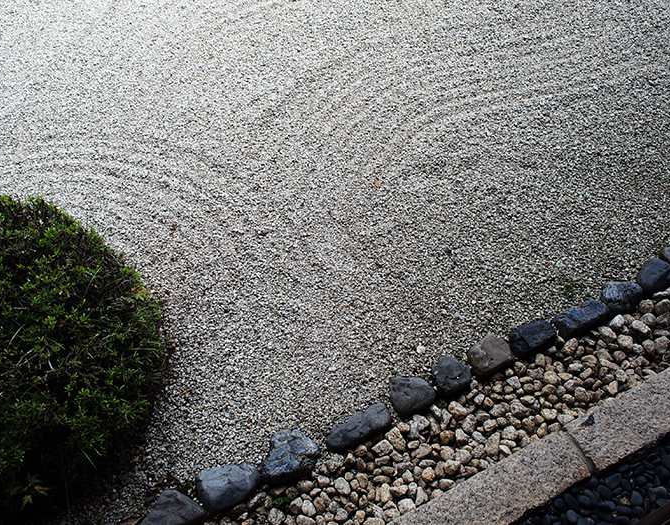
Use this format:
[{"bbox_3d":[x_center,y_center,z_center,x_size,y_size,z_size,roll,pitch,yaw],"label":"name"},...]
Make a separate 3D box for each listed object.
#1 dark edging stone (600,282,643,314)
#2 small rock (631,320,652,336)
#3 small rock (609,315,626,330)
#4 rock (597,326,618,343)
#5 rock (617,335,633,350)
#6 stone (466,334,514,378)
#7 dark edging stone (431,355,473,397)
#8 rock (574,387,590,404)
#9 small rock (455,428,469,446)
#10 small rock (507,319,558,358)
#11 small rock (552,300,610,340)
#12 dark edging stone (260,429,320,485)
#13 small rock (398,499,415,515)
[{"bbox_3d":[1.067,0.125,2.557,0.131,0.105,0.096,-10,54,-7],"label":"dark edging stone"},{"bbox_3d":[1.147,0.247,2.572,0.067,0.042,0.042,29,54,22],"label":"small rock"},{"bbox_3d":[0.959,0.204,2.335,0.050,0.032,0.037,-34,60,-23],"label":"small rock"},{"bbox_3d":[0.914,0.241,2.306,0.057,0.032,0.037,32,59,22],"label":"rock"},{"bbox_3d":[0.967,0.266,2.288,0.044,0.031,0.038,29,58,20],"label":"rock"},{"bbox_3d":[0.507,0.301,2.230,0.143,0.091,0.117,-23,56,-16],"label":"stone"},{"bbox_3d":[0.405,0.397,2.396,0.121,0.092,0.121,-18,51,-16],"label":"dark edging stone"},{"bbox_3d":[0.852,0.460,2.377,0.050,0.045,0.053,17,50,13],"label":"rock"},{"bbox_3d":[0.420,0.576,2.264,0.042,0.042,0.052,17,50,13],"label":"small rock"},{"bbox_3d":[0.706,0.274,2.448,0.165,0.100,0.098,-22,56,-16],"label":"small rock"},{"bbox_3d":[0.917,0.216,2.568,0.236,0.084,0.096,-22,53,-19],"label":"small rock"},{"bbox_3d":[-0.131,0.570,2.023,0.175,0.099,0.133,-23,56,-16],"label":"dark edging stone"},{"bbox_3d":[0.218,0.746,2.102,0.052,0.040,0.043,-6,49,-7],"label":"small rock"}]

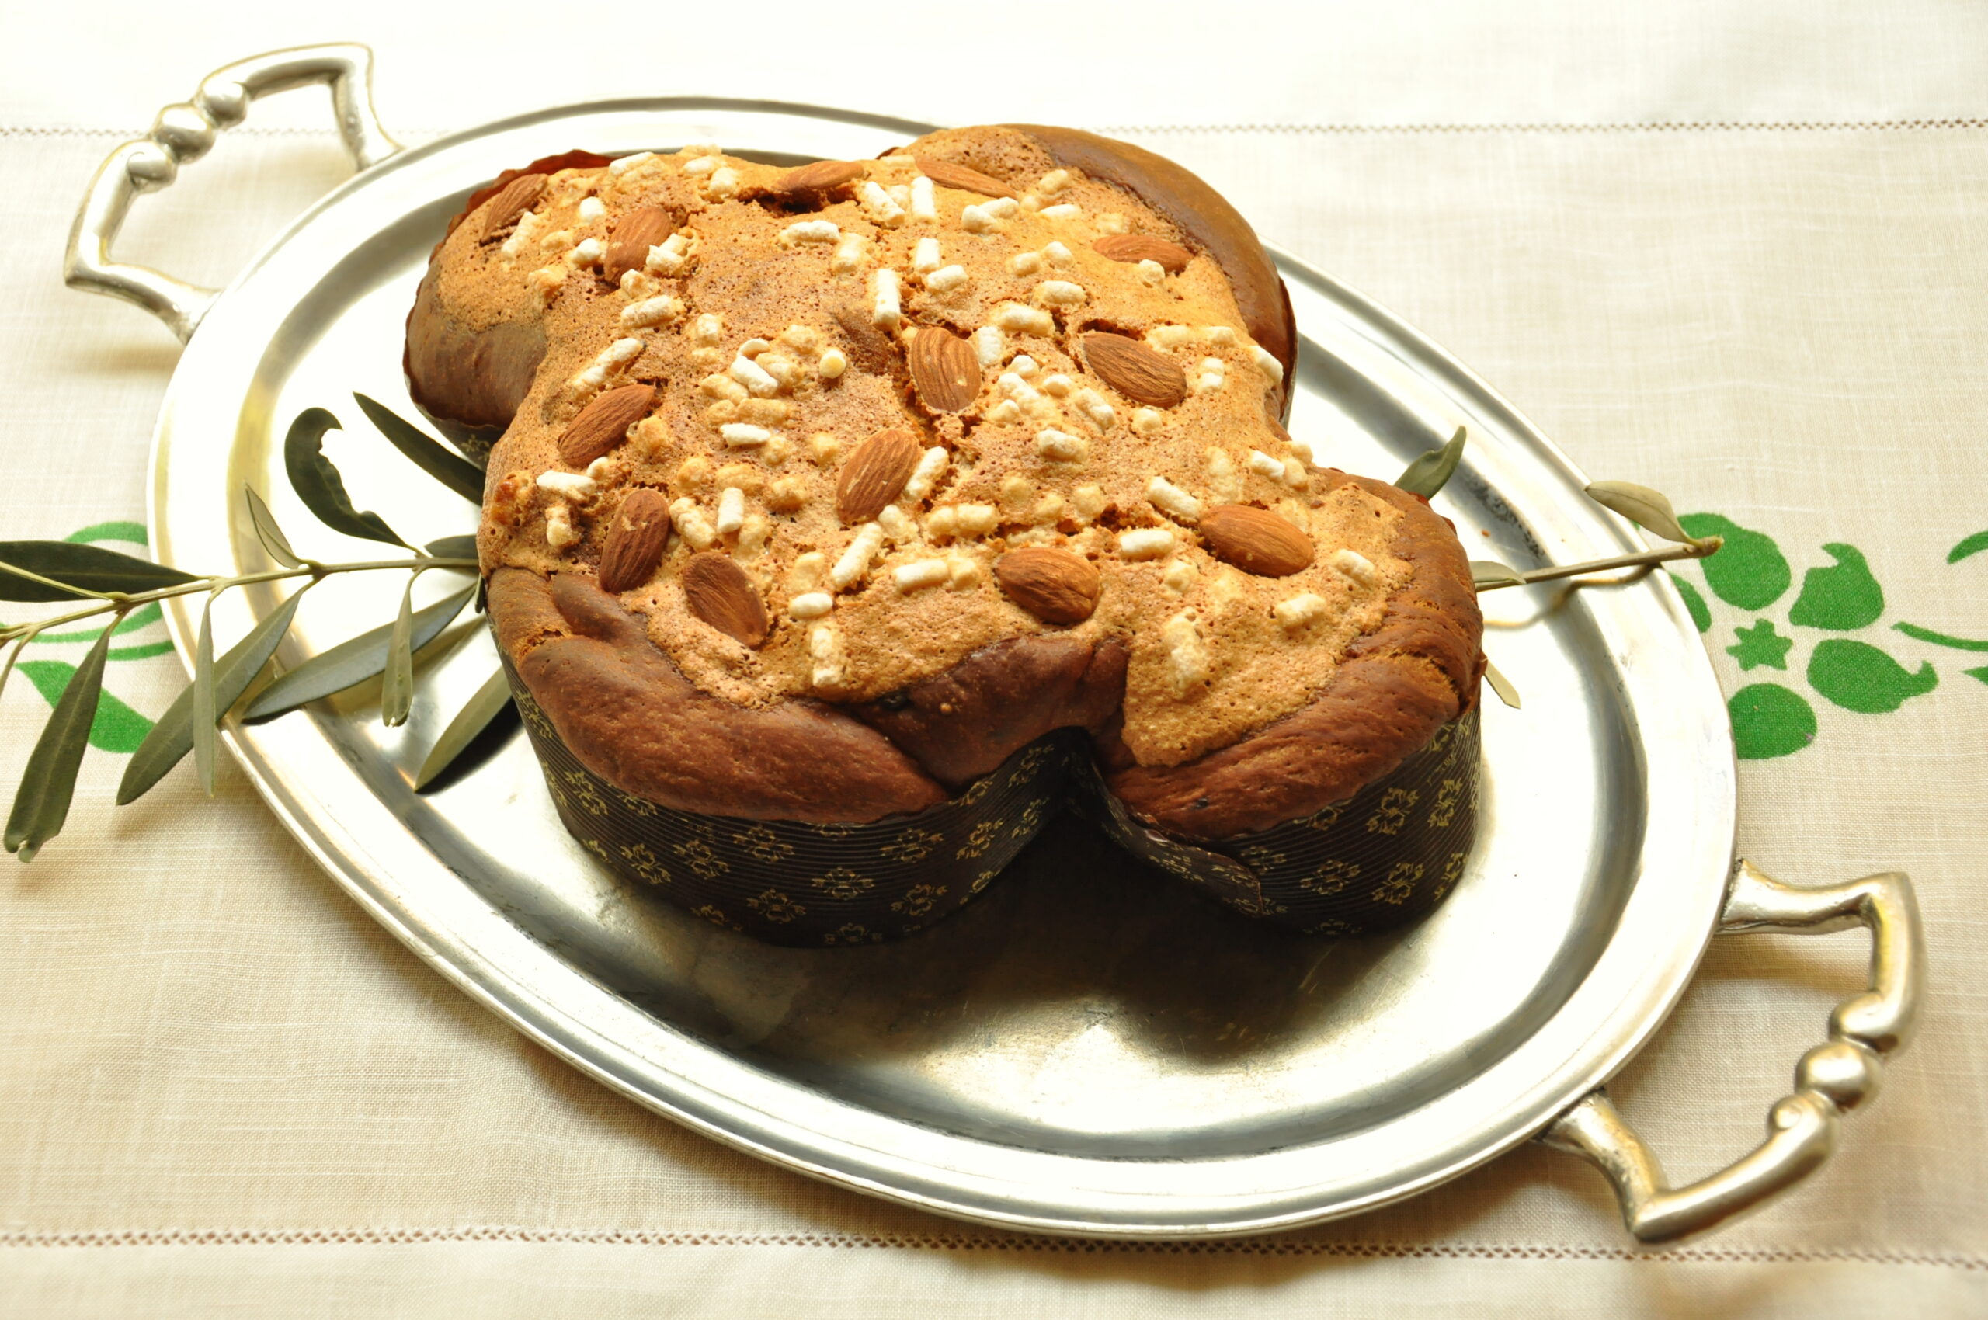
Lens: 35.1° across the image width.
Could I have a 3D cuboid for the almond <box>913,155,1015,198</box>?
[{"bbox_3d":[-0.006,-0.105,0.680,0.026,0.007,0.013,25,32,30],"label":"almond"}]

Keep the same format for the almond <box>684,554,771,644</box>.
[{"bbox_3d":[-0.054,-0.012,0.639,0.013,0.009,0.025,-32,64,-9],"label":"almond"}]

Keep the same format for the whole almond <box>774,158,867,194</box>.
[{"bbox_3d":[-0.038,-0.105,0.682,0.014,0.007,0.025,15,27,38],"label":"whole almond"}]

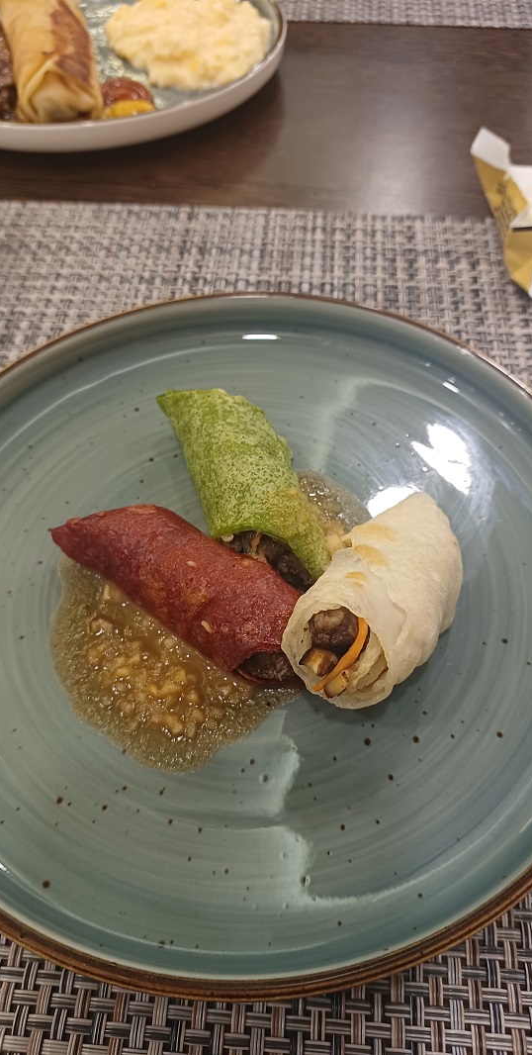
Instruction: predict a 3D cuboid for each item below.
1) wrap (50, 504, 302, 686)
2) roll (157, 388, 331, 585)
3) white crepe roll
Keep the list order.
[{"bbox_3d":[-0.024,0.015,0.209,0.082,0.026,0.030,32,62,20],"label":"wrap"},{"bbox_3d":[-0.007,-0.016,0.229,0.033,0.028,0.082,-15,57,-10],"label":"roll"},{"bbox_3d":[0.036,0.019,0.203,0.036,0.033,0.062,35,63,22],"label":"white crepe roll"}]

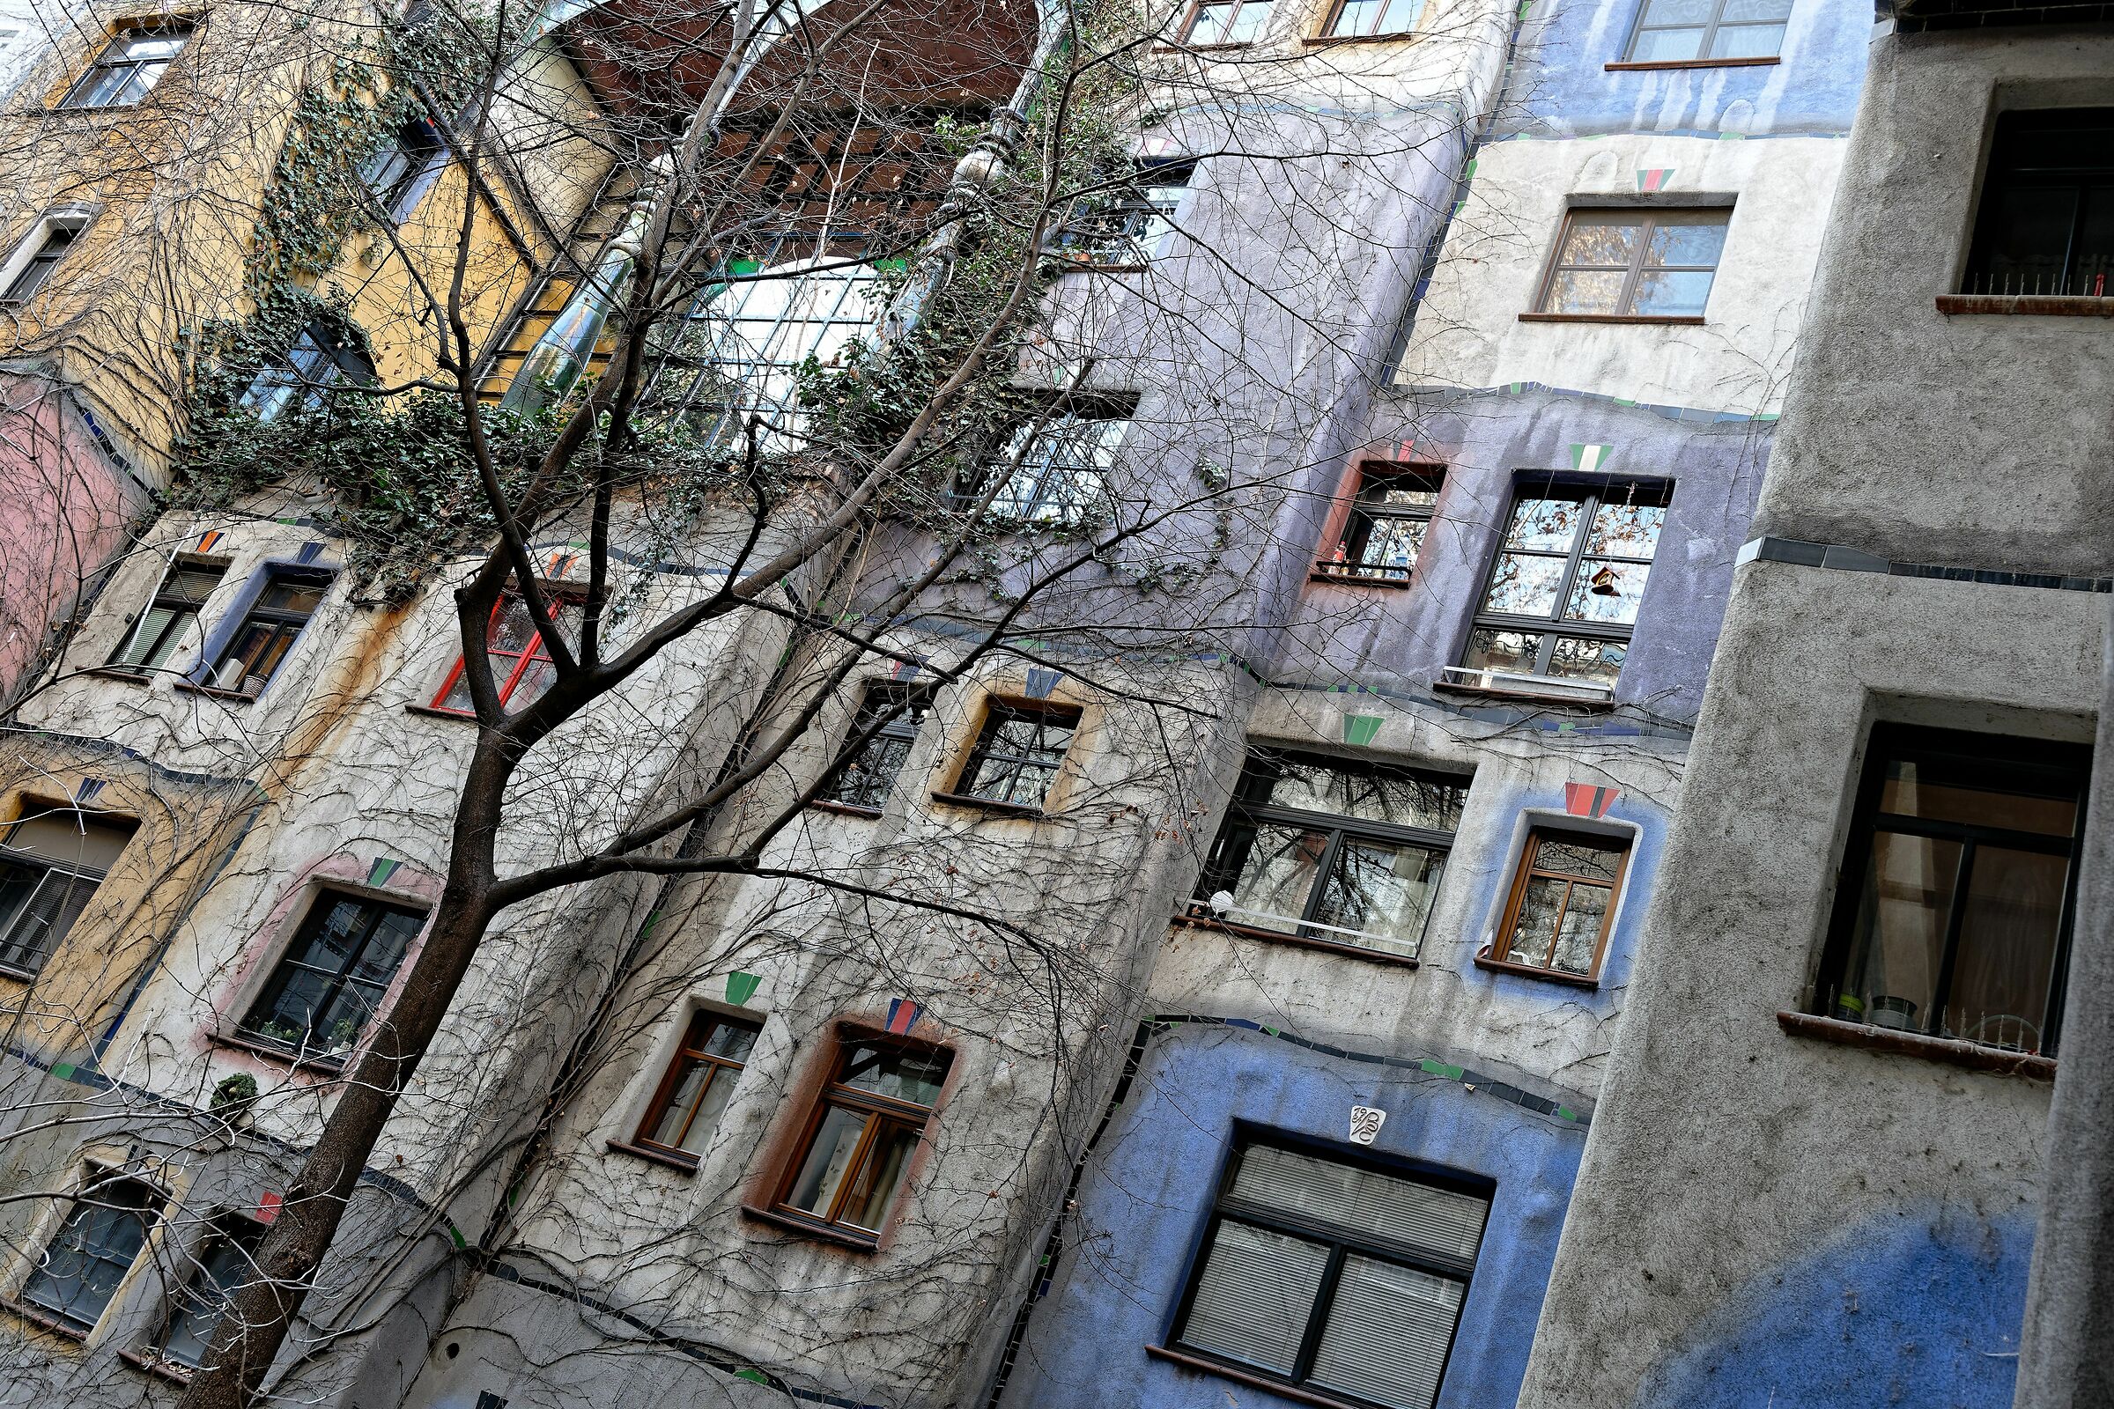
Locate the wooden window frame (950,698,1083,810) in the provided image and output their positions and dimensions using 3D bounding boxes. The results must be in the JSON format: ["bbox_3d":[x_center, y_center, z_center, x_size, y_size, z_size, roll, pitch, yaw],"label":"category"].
[{"bbox_3d":[-0.228,0.495,15.122,0.825,0.908,0.120,7,-30,29],"label":"wooden window frame"}]

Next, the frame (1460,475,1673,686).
[{"bbox_3d":[3.826,-0.776,14.982,1.255,2.033,0.120,7,-30,29],"label":"frame"}]

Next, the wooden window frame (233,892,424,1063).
[{"bbox_3d":[-5.607,2.205,15.741,1.382,1.419,0.120,7,-30,29],"label":"wooden window frame"}]

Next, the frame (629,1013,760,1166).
[{"bbox_3d":[-2.509,2.826,14.497,0.713,1.184,0.120,7,-30,29],"label":"frame"}]

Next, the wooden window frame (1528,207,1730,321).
[{"bbox_3d":[4.809,-3.547,16.538,1.422,1.408,0.120,7,-30,29],"label":"wooden window frame"}]

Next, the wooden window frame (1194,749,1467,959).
[{"bbox_3d":[2.024,1.128,14.443,1.798,1.586,0.120,7,-30,29],"label":"wooden window frame"}]

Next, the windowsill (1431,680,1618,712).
[{"bbox_3d":[3.378,0.010,14.388,1.317,0.060,0.250,7,-30,29],"label":"windowsill"}]

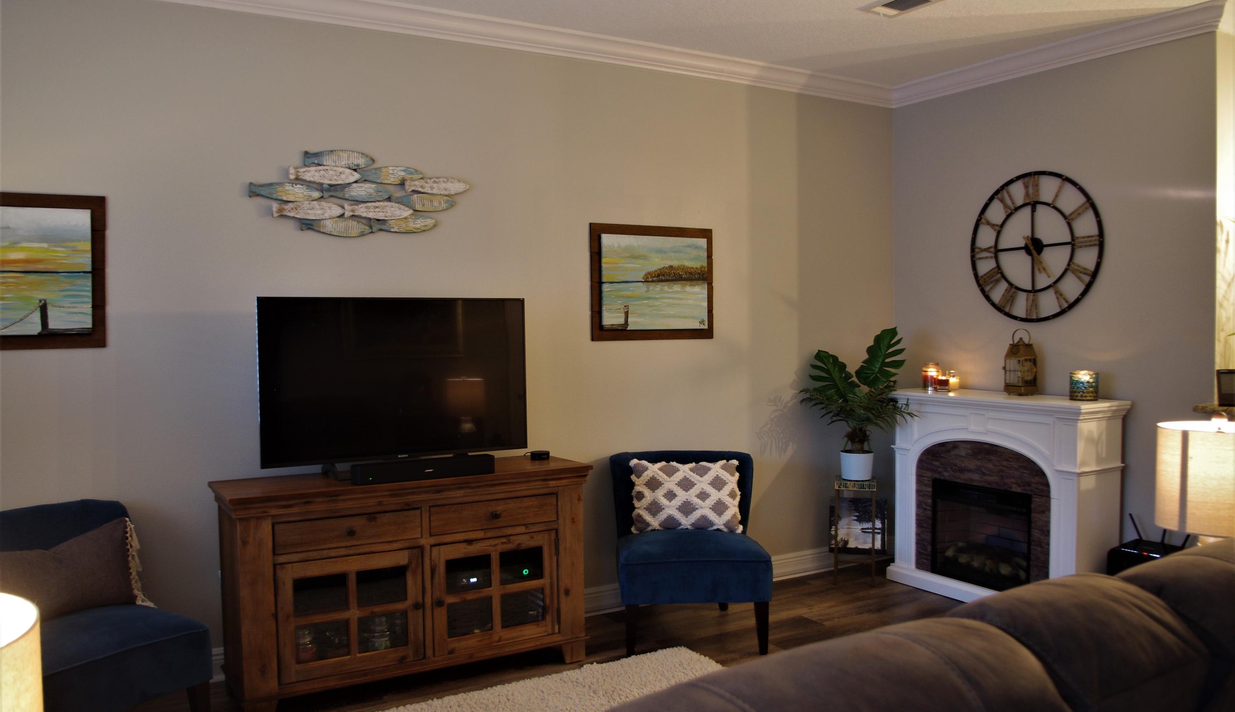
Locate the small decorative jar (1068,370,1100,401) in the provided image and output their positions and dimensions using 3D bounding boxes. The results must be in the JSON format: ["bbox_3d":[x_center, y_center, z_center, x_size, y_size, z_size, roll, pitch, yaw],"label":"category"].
[{"bbox_3d":[2.147,0.140,4.254,0.127,0.132,0.127,-2,2,-30],"label":"small decorative jar"}]

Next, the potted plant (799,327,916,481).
[{"bbox_3d":[1.291,0.255,4.982,0.620,0.830,0.520,0,2,14],"label":"potted plant"}]

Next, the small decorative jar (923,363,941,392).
[{"bbox_3d":[1.677,0.111,4.939,0.088,0.145,0.088,-2,2,-30],"label":"small decorative jar"}]

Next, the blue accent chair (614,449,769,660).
[{"bbox_3d":[0.313,0.866,4.198,0.660,0.800,0.660,0,2,-3],"label":"blue accent chair"}]

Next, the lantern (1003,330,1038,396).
[{"bbox_3d":[1.984,0.031,4.550,0.155,0.325,0.155,-2,2,-30],"label":"lantern"}]

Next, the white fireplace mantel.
[{"bbox_3d":[1.897,0.718,4.630,0.390,1.050,1.170,-2,2,-30],"label":"white fireplace mantel"}]

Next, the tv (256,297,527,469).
[{"bbox_3d":[-0.873,0.086,3.701,1.085,0.640,0.070,-2,2,-30],"label":"tv"}]

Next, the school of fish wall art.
[{"bbox_3d":[-1.055,-0.670,3.859,0.910,0.335,0.045,-2,2,-30],"label":"school of fish wall art"}]

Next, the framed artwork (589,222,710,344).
[{"bbox_3d":[0.180,-0.359,4.581,0.715,0.558,0.045,-2,2,-30],"label":"framed artwork"}]

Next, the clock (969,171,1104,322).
[{"bbox_3d":[2.070,-0.541,4.617,0.050,0.757,0.750,-2,2,-30],"label":"clock"}]

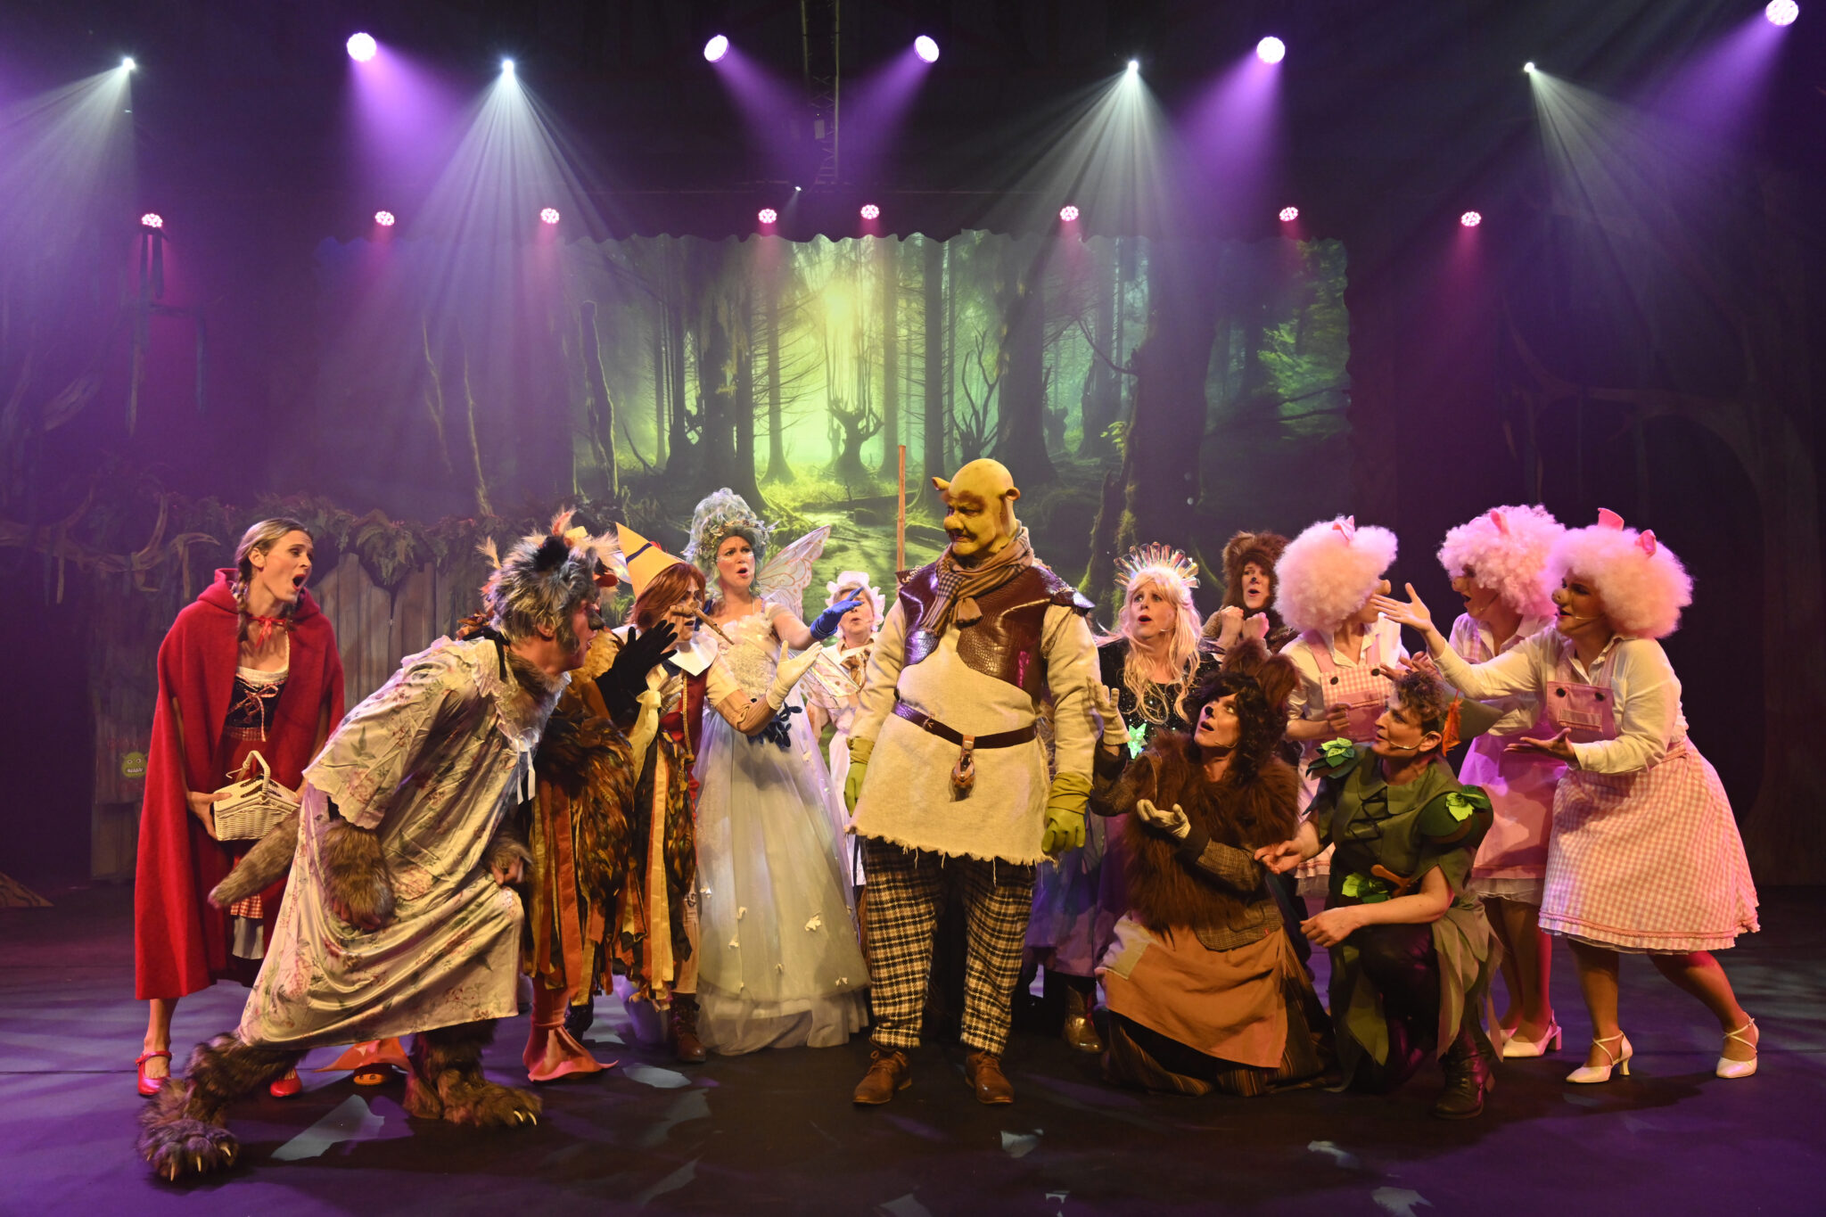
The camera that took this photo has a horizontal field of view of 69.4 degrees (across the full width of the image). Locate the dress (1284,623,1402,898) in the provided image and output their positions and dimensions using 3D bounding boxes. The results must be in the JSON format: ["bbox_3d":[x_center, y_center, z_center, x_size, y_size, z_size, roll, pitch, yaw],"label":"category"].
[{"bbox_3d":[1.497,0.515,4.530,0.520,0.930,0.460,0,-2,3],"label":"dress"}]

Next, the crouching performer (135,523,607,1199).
[{"bbox_3d":[-1.412,0.616,3.600,1.100,1.610,0.780,0,-2,-7],"label":"crouching performer"}]

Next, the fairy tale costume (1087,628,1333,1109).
[{"bbox_3d":[0.927,0.772,4.070,0.620,1.330,0.660,-2,-3,38],"label":"fairy tale costume"}]

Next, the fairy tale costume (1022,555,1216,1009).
[{"bbox_3d":[0.705,0.558,4.480,0.680,1.570,0.520,0,-2,12],"label":"fairy tale costume"}]

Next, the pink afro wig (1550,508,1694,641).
[{"bbox_3d":[2.170,-0.105,4.040,0.380,0.390,0.410,1,-2,-31],"label":"pink afro wig"}]

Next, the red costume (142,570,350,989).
[{"bbox_3d":[-2.025,0.533,3.970,0.600,1.280,0.450,1,-2,-21],"label":"red costume"}]

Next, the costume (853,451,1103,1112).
[{"bbox_3d":[0.177,0.498,3.950,0.730,1.870,0.440,0,-2,9],"label":"costume"}]

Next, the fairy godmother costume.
[{"bbox_3d":[-0.472,0.539,4.570,0.650,1.880,0.620,0,-2,-16],"label":"fairy godmother costume"}]

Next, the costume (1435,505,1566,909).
[{"bbox_3d":[1.970,0.314,4.330,0.500,1.290,0.520,2,-3,-38],"label":"costume"}]

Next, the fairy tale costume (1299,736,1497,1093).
[{"bbox_3d":[1.498,0.916,4.050,0.570,1.020,0.550,-1,-2,30],"label":"fairy tale costume"}]

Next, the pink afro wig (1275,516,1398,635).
[{"bbox_3d":[1.462,-0.116,4.550,0.430,0.410,0.420,0,-2,13],"label":"pink afro wig"}]

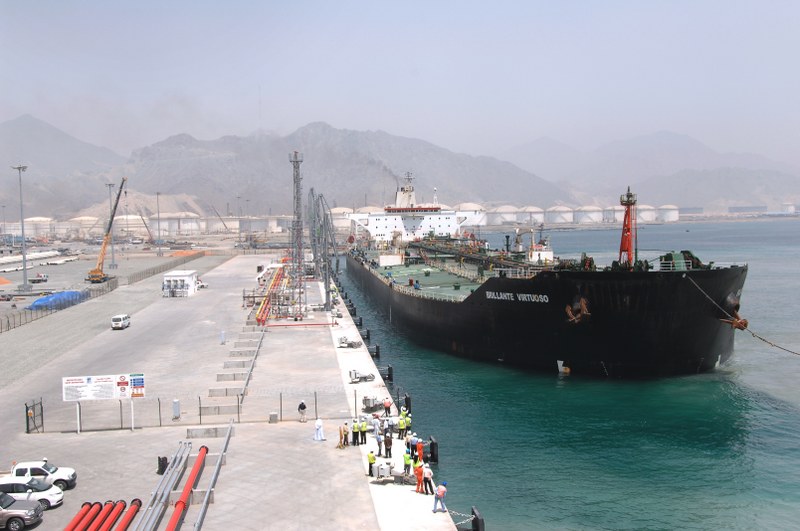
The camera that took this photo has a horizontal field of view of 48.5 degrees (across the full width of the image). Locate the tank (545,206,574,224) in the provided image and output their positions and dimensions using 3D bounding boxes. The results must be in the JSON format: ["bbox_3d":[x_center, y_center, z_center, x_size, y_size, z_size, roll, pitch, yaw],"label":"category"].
[{"bbox_3d":[231.350,-72.390,1285.000,40.000,25.500,40.000,-1,3,0],"label":"tank"}]

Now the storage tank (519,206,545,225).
[{"bbox_3d":[187.890,-71.540,1275.000,40.000,25.500,40.000,-1,3,0],"label":"storage tank"}]

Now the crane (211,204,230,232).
[{"bbox_3d":[-207.950,-53.960,1030.000,24.500,33.500,5.000,-1,3,0],"label":"crane"}]

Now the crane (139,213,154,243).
[{"bbox_3d":[-185.640,-26.950,650.000,12.000,24.000,4.000,-1,3,0],"label":"crane"}]

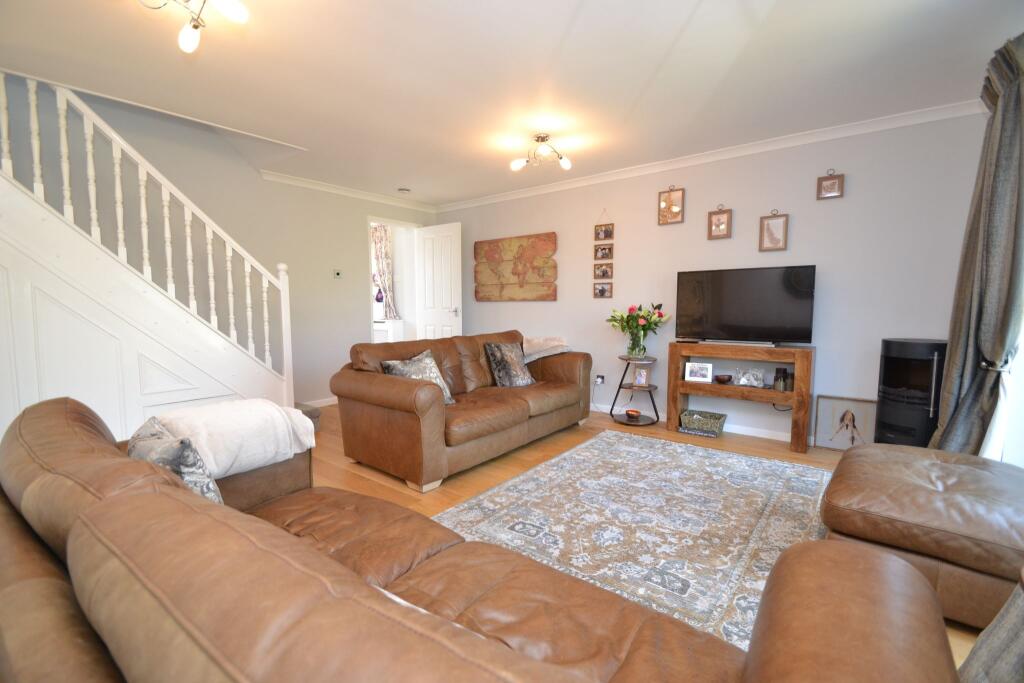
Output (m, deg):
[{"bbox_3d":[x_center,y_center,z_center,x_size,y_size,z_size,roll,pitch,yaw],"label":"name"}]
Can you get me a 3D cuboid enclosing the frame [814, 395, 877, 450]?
[{"bbox_3d":[2.453,0.617,3.105,0.380,0.400,0.020,4,3,38],"label":"frame"}]

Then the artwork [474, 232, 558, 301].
[{"bbox_3d":[0.010,-0.804,4.790,1.130,0.707,0.030,4,7,37],"label":"artwork"}]

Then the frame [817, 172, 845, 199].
[{"bbox_3d":[2.244,-1.093,3.005,0.153,0.174,0.020,4,6,37],"label":"frame"}]

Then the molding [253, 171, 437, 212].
[{"bbox_3d":[-1.607,-1.592,4.654,0.070,0.070,2.051,4,6,37],"label":"molding"}]

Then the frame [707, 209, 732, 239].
[{"bbox_3d":[1.707,-0.955,3.505,0.181,0.224,0.020,4,7,37],"label":"frame"}]

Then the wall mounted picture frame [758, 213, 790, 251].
[{"bbox_3d":[1.981,-0.825,3.231,0.184,0.269,0.020,4,6,37],"label":"wall mounted picture frame"}]

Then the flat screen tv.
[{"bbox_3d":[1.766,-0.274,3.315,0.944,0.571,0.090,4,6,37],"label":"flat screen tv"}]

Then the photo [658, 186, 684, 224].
[{"bbox_3d":[1.369,-1.161,3.669,0.216,0.296,0.020,4,6,37],"label":"photo"}]

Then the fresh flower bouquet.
[{"bbox_3d":[1.115,-0.102,3.804,0.530,0.490,0.420,4,7,38],"label":"fresh flower bouquet"}]

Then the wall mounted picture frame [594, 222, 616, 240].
[{"bbox_3d":[0.887,-1.053,4.112,0.195,0.141,0.020,4,7,37],"label":"wall mounted picture frame"}]

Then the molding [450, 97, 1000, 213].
[{"bbox_3d":[0.893,-1.542,3.966,4.839,0.070,0.070,4,6,37],"label":"molding"}]

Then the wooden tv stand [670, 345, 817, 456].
[{"bbox_3d":[1.798,0.412,3.432,0.993,0.753,0.250,4,7,37],"label":"wooden tv stand"}]

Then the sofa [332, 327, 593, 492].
[{"bbox_3d":[-0.243,0.372,3.538,0.952,0.827,2.145,4,7,38],"label":"sofa"}]

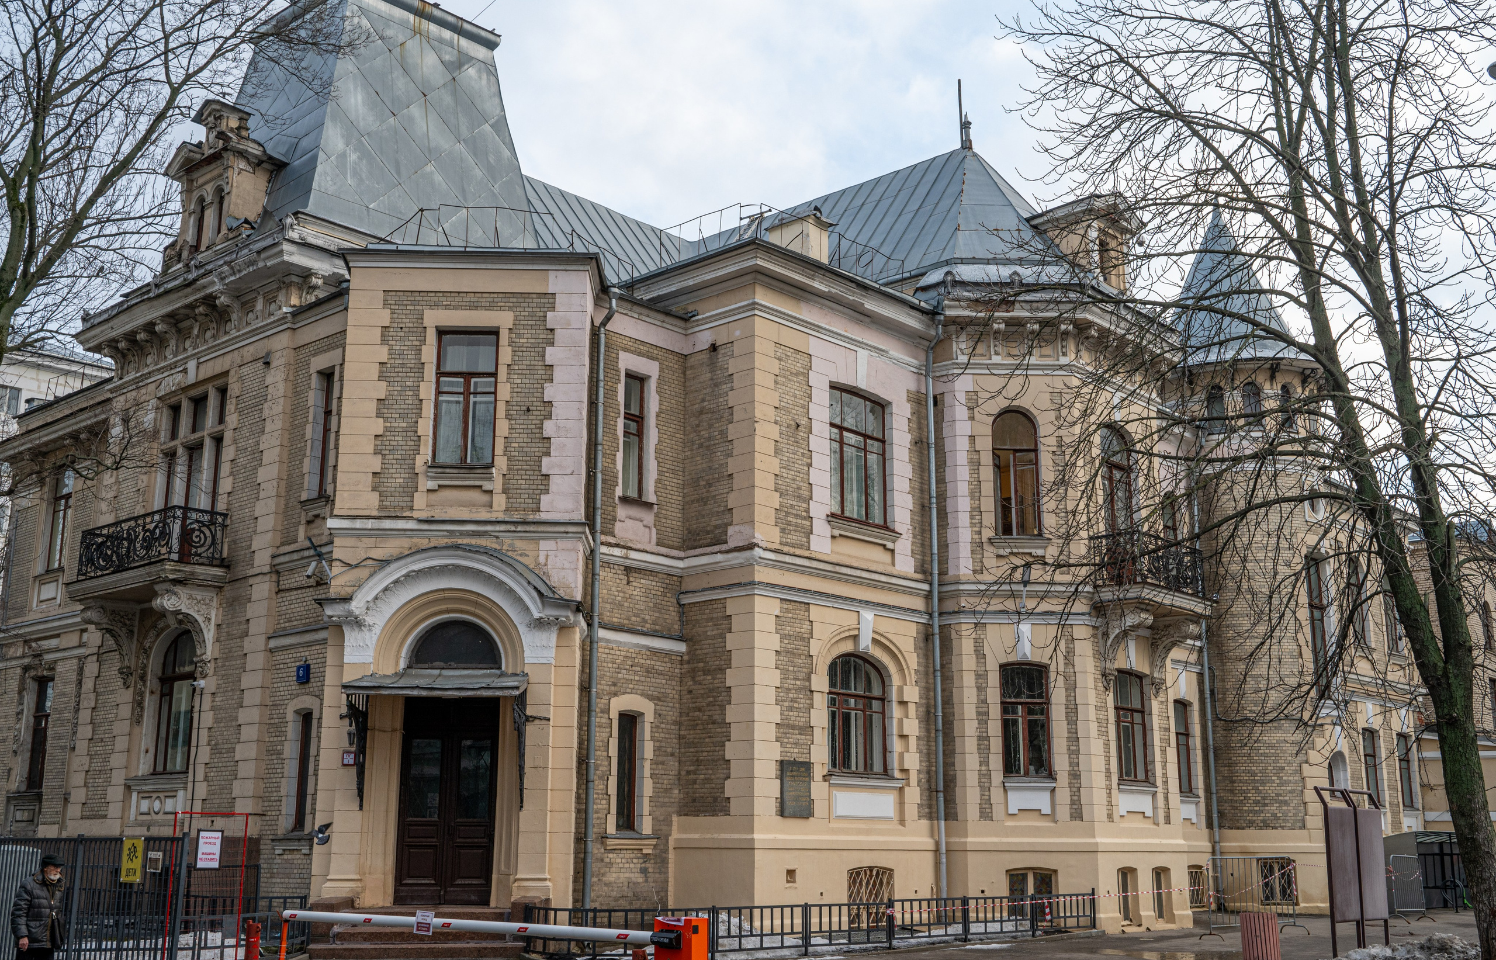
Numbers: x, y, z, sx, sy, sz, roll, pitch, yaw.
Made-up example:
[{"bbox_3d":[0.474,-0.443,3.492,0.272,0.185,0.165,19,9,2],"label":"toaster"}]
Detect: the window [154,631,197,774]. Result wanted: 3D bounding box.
[{"bbox_3d":[-10.595,4.142,27.438,1.800,2.720,0.200,-12,-18,40],"label":"window"}]

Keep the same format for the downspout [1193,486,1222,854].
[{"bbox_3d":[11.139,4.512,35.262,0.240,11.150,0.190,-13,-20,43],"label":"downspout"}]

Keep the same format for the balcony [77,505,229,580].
[{"bbox_3d":[-11.363,1.320,27.692,3.690,1.040,1.060,-12,-18,40],"label":"balcony"}]

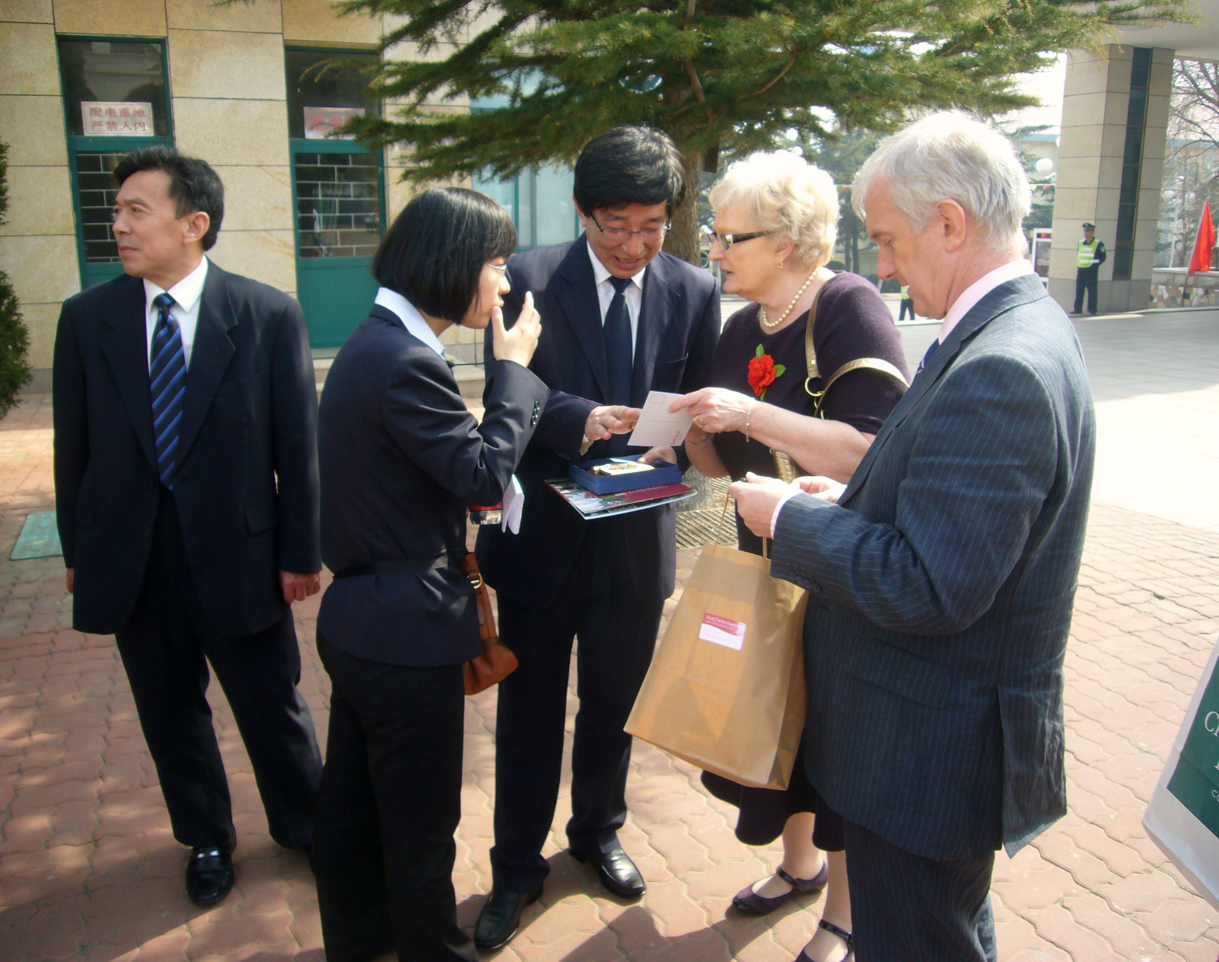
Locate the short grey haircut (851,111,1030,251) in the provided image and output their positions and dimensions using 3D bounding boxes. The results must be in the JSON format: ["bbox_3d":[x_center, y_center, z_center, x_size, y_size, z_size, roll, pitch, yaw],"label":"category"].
[{"bbox_3d":[0.415,-0.373,1.299,0.220,0.180,0.180,-4,11,20],"label":"short grey haircut"}]

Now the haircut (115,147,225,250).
[{"bbox_3d":[-0.871,-0.559,2.057,0.185,0.205,0.215,12,18,43],"label":"haircut"}]

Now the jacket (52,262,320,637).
[{"bbox_3d":[-0.911,-0.068,2.234,0.550,0.800,0.290,-1,14,-6],"label":"jacket"}]

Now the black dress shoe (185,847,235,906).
[{"bbox_3d":[-0.937,0.867,2.456,0.110,0.110,0.285,-3,14,-13],"label":"black dress shoe"}]

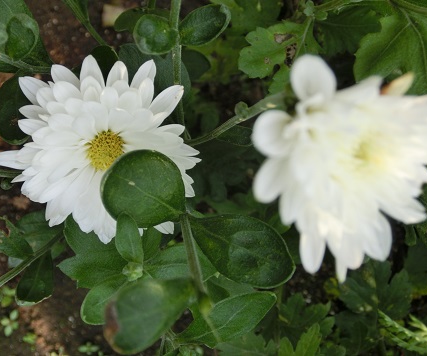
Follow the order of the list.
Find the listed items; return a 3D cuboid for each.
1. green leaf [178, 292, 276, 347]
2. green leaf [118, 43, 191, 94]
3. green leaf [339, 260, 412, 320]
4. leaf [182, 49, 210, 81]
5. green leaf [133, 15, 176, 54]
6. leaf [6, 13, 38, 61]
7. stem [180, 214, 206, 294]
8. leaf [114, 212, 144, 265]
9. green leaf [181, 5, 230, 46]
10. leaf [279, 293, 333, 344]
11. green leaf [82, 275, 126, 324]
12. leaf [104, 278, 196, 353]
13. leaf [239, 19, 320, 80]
[{"bbox_3d":[0.006,0.059,0.215,0.043,0.009,0.019,-24,77,-6],"label":"green leaf"},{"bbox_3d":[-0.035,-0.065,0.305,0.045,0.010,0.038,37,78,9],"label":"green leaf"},{"bbox_3d":[0.093,0.063,0.290,0.039,0.012,0.035,-6,73,-2],"label":"green leaf"},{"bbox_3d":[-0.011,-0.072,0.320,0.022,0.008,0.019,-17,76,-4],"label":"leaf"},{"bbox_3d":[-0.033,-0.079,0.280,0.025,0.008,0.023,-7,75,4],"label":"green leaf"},{"bbox_3d":[-0.068,-0.050,0.180,0.012,0.007,0.016,11,95,-7],"label":"leaf"},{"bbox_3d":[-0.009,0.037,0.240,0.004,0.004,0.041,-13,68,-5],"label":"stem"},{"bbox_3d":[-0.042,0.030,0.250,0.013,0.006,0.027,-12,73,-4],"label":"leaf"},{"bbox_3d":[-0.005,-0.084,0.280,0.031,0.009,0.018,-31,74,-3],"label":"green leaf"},{"bbox_3d":[0.053,0.080,0.290,0.029,0.011,0.030,18,74,5],"label":"leaf"},{"bbox_3d":[-0.042,0.048,0.200,0.023,0.008,0.014,-44,82,-8],"label":"green leaf"},{"bbox_3d":[-0.019,0.040,0.150,0.029,0.009,0.017,-37,81,-7],"label":"leaf"},{"bbox_3d":[0.033,-0.062,0.250,0.039,0.012,0.030,-23,80,-4],"label":"leaf"}]

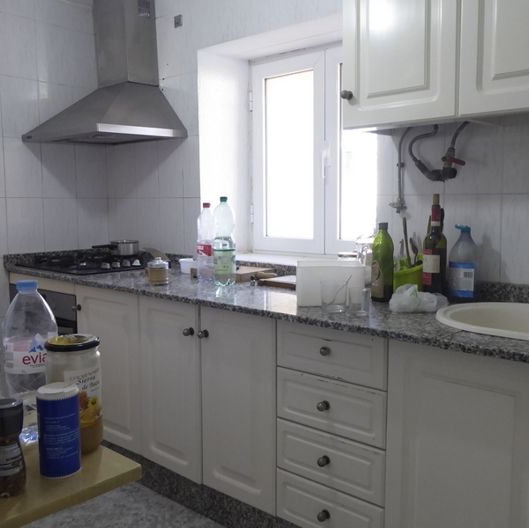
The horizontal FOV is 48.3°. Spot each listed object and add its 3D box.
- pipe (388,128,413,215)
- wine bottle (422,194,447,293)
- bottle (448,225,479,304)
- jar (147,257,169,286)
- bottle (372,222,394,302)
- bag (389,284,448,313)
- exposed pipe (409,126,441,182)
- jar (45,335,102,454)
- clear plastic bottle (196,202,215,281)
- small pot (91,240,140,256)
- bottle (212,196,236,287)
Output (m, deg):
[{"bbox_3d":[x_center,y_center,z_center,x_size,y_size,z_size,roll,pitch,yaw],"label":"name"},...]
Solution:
[{"bbox_3d":[0.485,-0.333,2.117,0.075,0.310,0.050,5,8,42],"label":"pipe"},{"bbox_3d":[0.573,-0.060,1.974,0.074,0.336,0.074,-6,8,-43],"label":"wine bottle"},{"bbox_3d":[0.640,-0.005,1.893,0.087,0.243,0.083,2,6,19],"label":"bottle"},{"bbox_3d":[-0.413,0.029,2.313,0.076,0.107,0.076,-1,6,0],"label":"jar"},{"bbox_3d":[0.414,-0.005,2.058,0.078,0.272,0.078,0,6,0],"label":"bottle"},{"bbox_3d":[0.468,0.097,1.762,0.165,0.070,0.115,-2,6,-10],"label":"bag"},{"bbox_3d":[0.564,-0.392,2.075,0.120,0.195,0.075,5,8,42],"label":"exposed pipe"},{"bbox_3d":[-0.337,0.229,1.050,0.092,0.190,0.092,-1,6,0],"label":"jar"},{"bbox_3d":[-0.260,-0.100,2.650,0.088,0.338,0.088,0,6,0],"label":"clear plastic bottle"},{"bbox_3d":[-0.784,-0.077,3.085,0.148,0.076,0.280,4,7,37],"label":"small pot"},{"bbox_3d":[-0.166,-0.091,2.447,0.098,0.360,0.098,0,6,0],"label":"bottle"}]

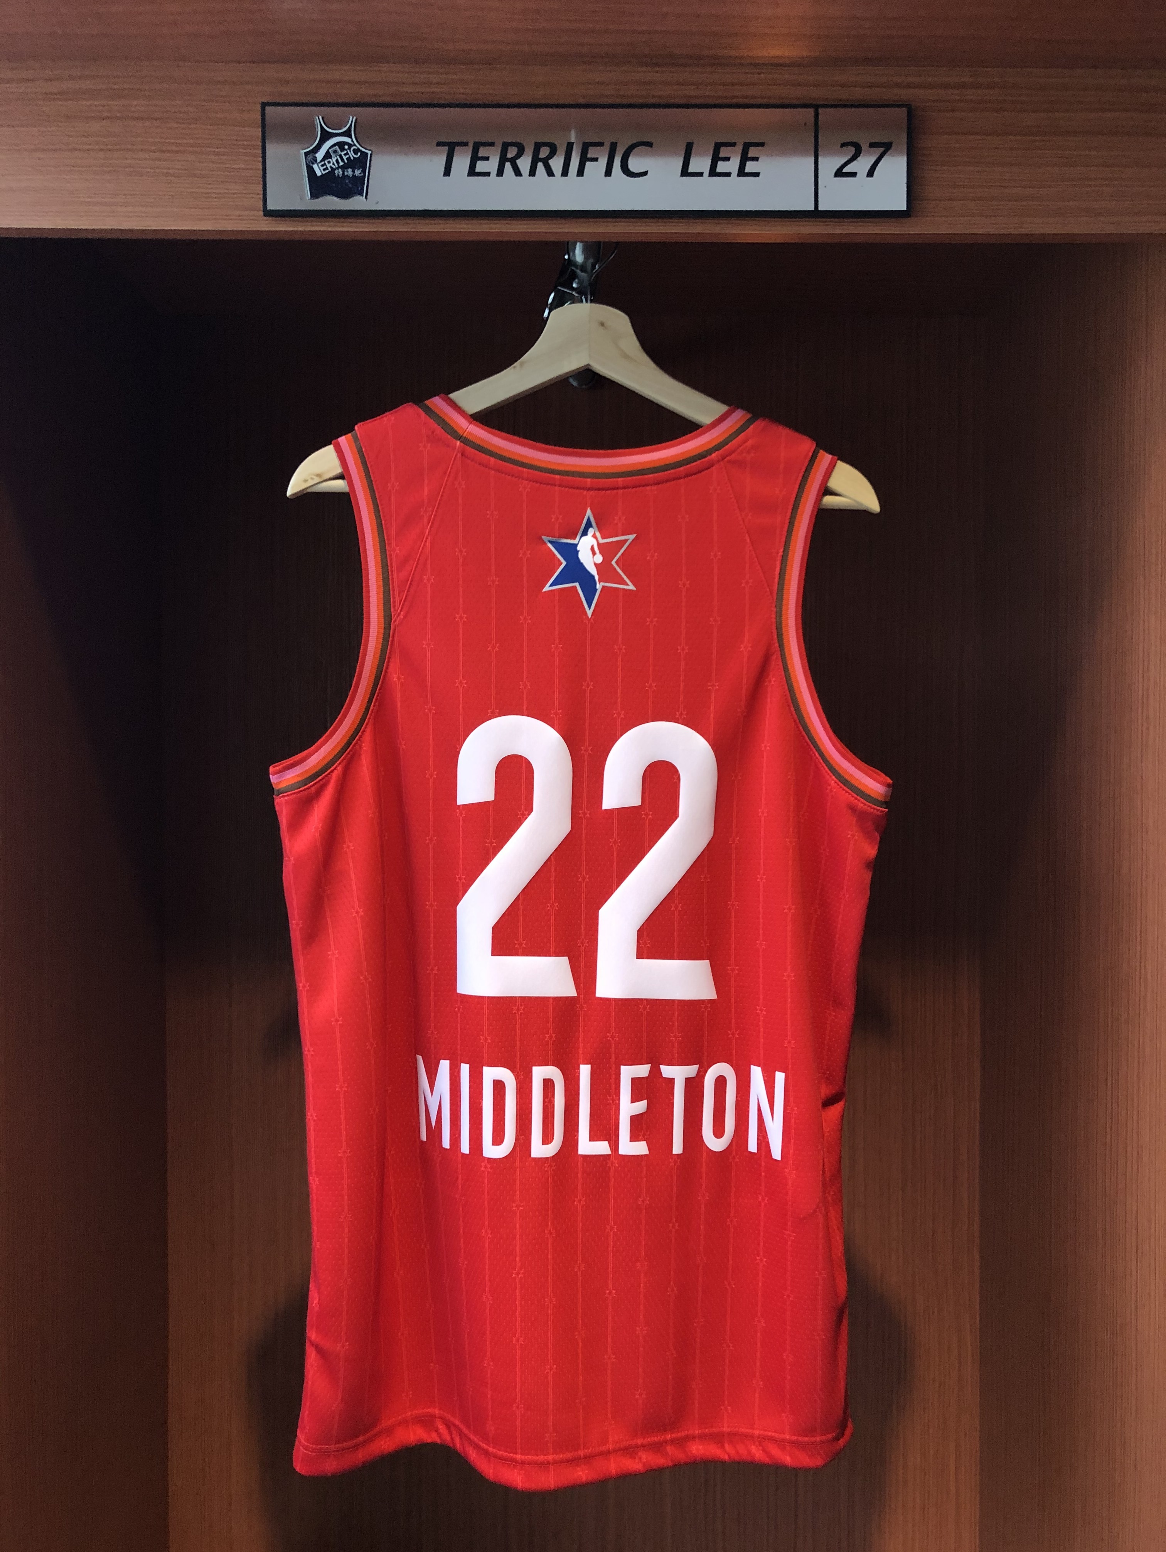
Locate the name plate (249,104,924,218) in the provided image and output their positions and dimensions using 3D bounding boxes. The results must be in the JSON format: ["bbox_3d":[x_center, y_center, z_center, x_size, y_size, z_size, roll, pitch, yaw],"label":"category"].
[{"bbox_3d":[0.002,-0.410,0.838,0.430,0.075,0.008,0,1,0],"label":"name plate"}]

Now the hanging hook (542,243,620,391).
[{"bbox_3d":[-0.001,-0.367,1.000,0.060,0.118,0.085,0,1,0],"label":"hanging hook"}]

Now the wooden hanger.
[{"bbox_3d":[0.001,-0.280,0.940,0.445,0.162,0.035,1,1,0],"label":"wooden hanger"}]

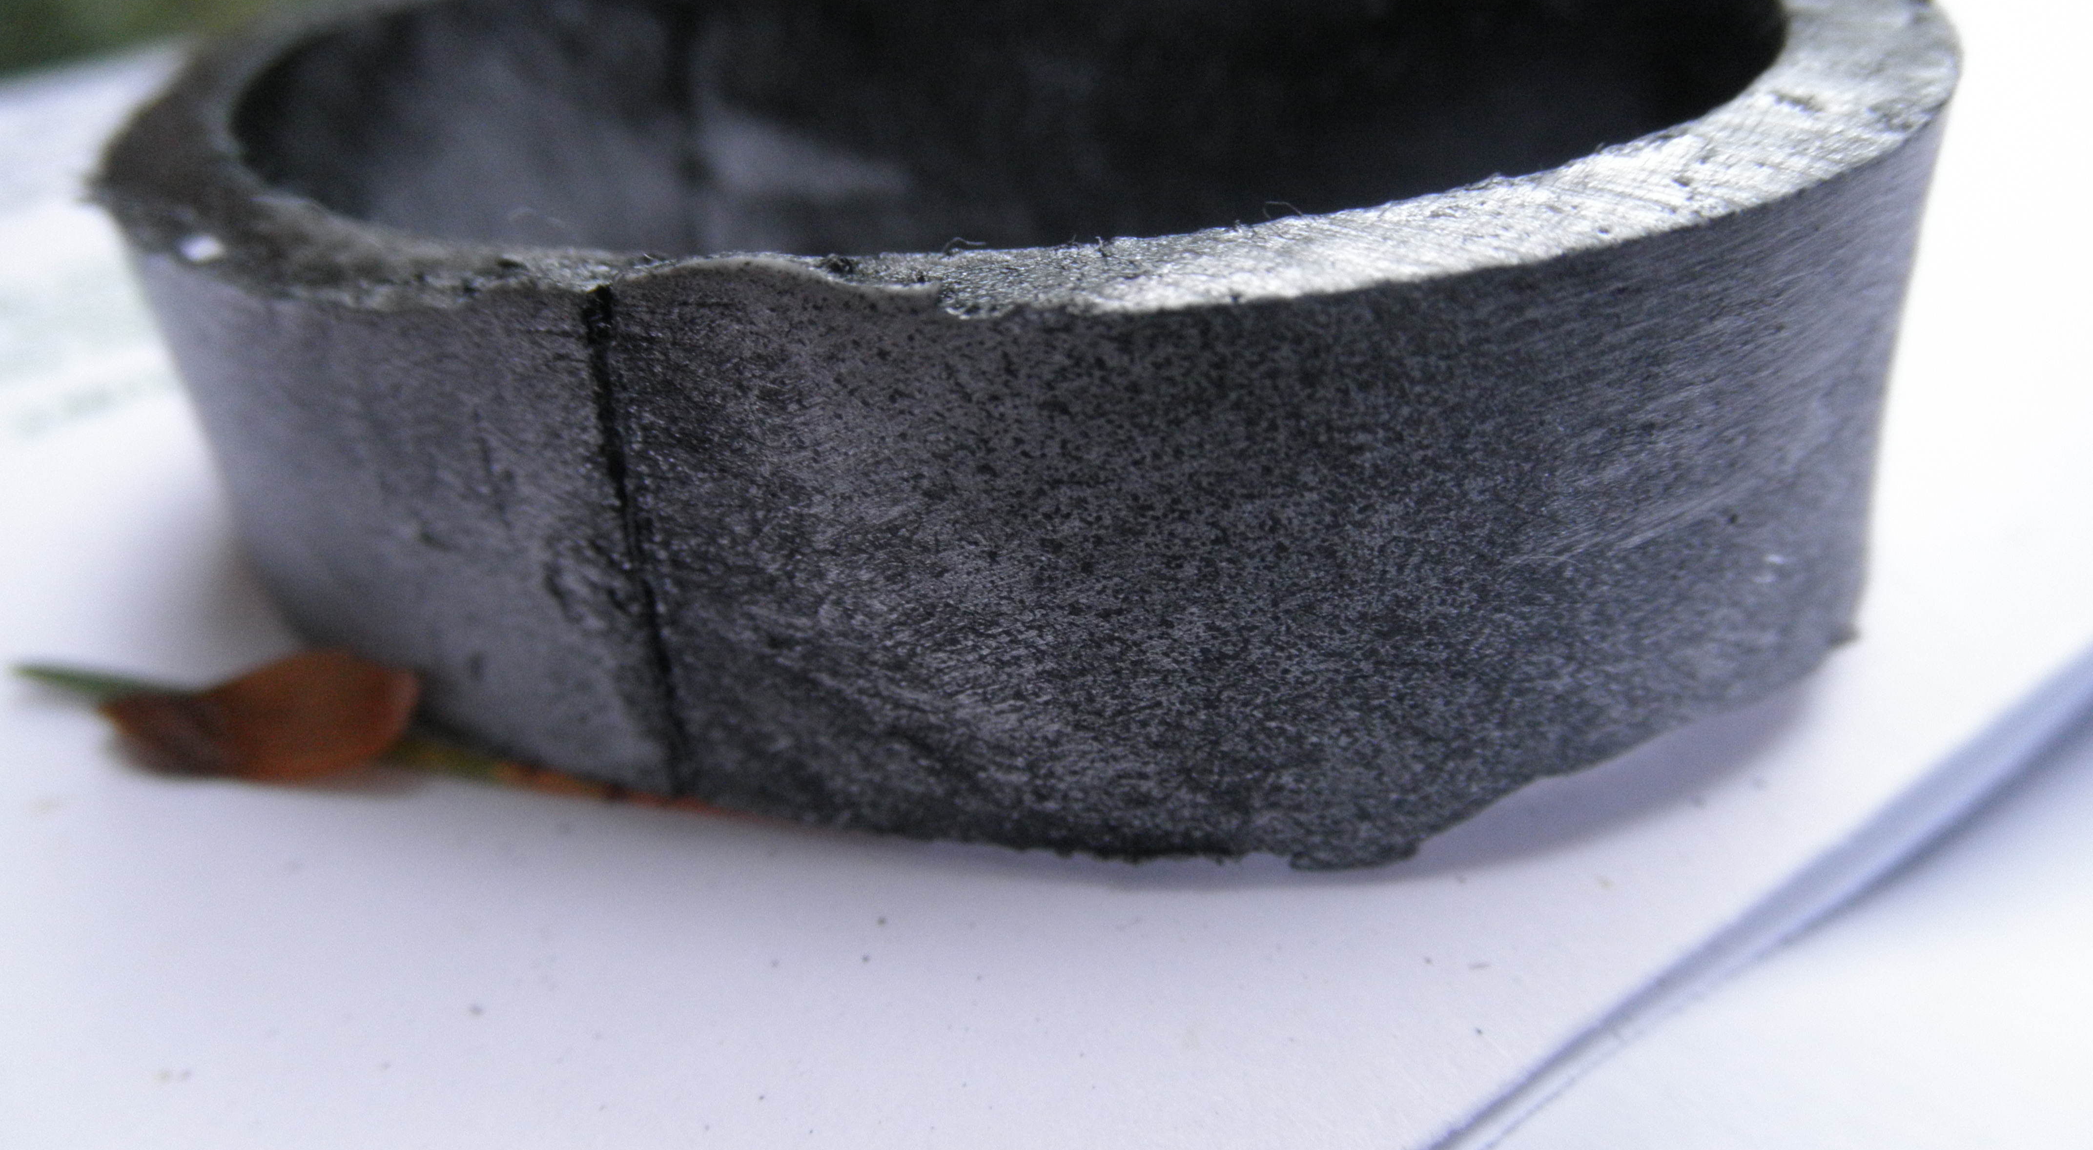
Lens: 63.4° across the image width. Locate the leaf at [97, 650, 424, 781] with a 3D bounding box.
[{"bbox_3d":[-0.027,0.005,0.058,0.010,0.003,0.004,2,28,-6],"label":"leaf"}]

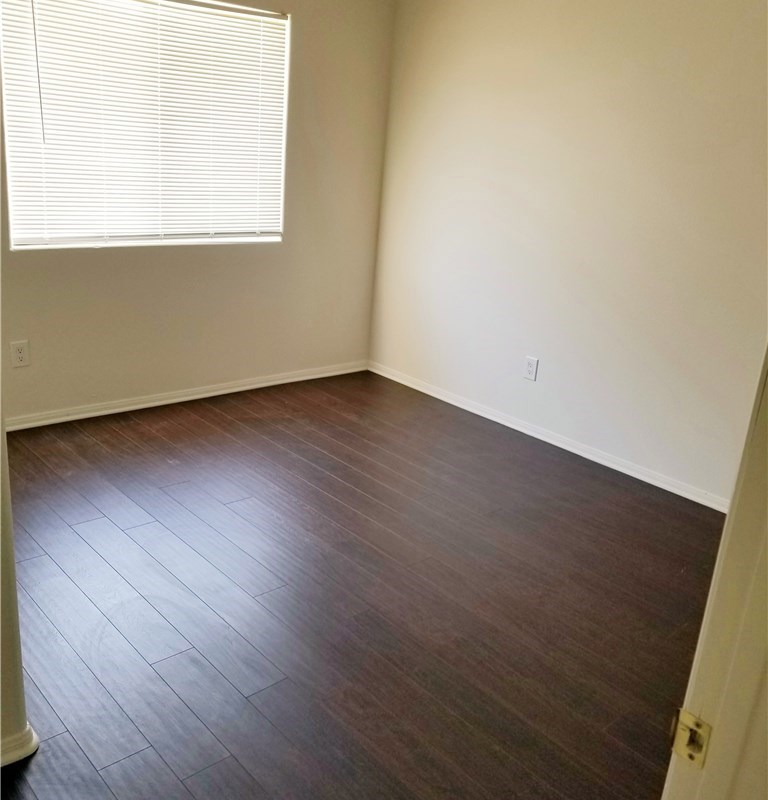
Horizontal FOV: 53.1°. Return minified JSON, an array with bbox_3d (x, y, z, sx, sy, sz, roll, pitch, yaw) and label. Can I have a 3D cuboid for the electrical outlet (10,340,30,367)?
[{"bbox_3d":[-1.705,-0.216,3.612,0.080,0.122,0.012,-13,25,-41],"label":"electrical outlet"}]

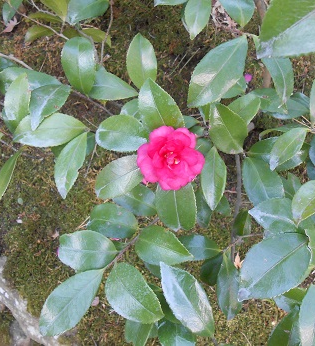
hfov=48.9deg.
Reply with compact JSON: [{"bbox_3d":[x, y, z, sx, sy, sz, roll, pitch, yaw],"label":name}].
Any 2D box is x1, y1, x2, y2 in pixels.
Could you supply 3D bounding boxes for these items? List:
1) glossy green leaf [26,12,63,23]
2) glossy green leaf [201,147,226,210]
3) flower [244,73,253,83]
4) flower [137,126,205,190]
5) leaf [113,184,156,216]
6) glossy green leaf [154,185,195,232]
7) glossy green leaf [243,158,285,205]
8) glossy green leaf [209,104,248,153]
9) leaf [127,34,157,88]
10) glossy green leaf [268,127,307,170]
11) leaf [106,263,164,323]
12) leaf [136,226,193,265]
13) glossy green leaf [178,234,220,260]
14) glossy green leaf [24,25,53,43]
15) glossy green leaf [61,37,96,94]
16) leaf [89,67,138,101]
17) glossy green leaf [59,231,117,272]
[{"bbox_3d":[-0.171,-0.238,0.530,0.053,0.012,0.030,6,31,0],"label":"glossy green leaf"},{"bbox_3d":[0.061,0.006,0.380,0.028,0.012,0.070,0,98,6],"label":"glossy green leaf"},{"bbox_3d":[0.143,-0.152,0.550,0.022,0.013,0.022,0,63,0],"label":"flower"},{"bbox_3d":[0.015,-0.015,0.370,0.071,0.036,0.068,0,84,0],"label":"flower"},{"bbox_3d":[-0.022,0.035,0.443,0.068,0.012,0.043,29,78,13],"label":"leaf"},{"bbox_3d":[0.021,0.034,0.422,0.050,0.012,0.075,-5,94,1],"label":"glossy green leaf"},{"bbox_3d":[0.116,0.011,0.380,0.036,0.012,0.068,-24,81,-5],"label":"glossy green leaf"},{"bbox_3d":[0.076,-0.049,0.368,0.035,0.012,0.063,-32,102,-6],"label":"glossy green leaf"},{"bbox_3d":[-0.019,-0.145,0.450,0.037,0.011,0.073,-1,83,-6],"label":"leaf"},{"bbox_3d":[0.139,-0.026,0.367,0.029,0.012,0.057,41,95,16],"label":"glossy green leaf"},{"bbox_3d":[-0.026,0.136,0.393,0.050,0.012,0.086,-38,93,-7],"label":"leaf"},{"bbox_3d":[0.008,0.079,0.378,0.067,0.012,0.038,20,73,4],"label":"leaf"},{"bbox_3d":[0.048,0.089,0.412,0.061,0.010,0.031,7,79,-5],"label":"glossy green leaf"},{"bbox_3d":[-0.187,-0.220,0.550,0.047,0.010,0.026,-14,43,0],"label":"glossy green leaf"},{"bbox_3d":[-0.102,-0.140,0.458,0.045,0.013,0.080,-10,94,-9],"label":"glossy green leaf"},{"bbox_3d":[-0.052,-0.106,0.410,0.058,0.012,0.038,9,87,-10],"label":"leaf"},{"bbox_3d":[-0.079,0.088,0.390,0.070,0.010,0.049,0,73,8],"label":"glossy green leaf"}]

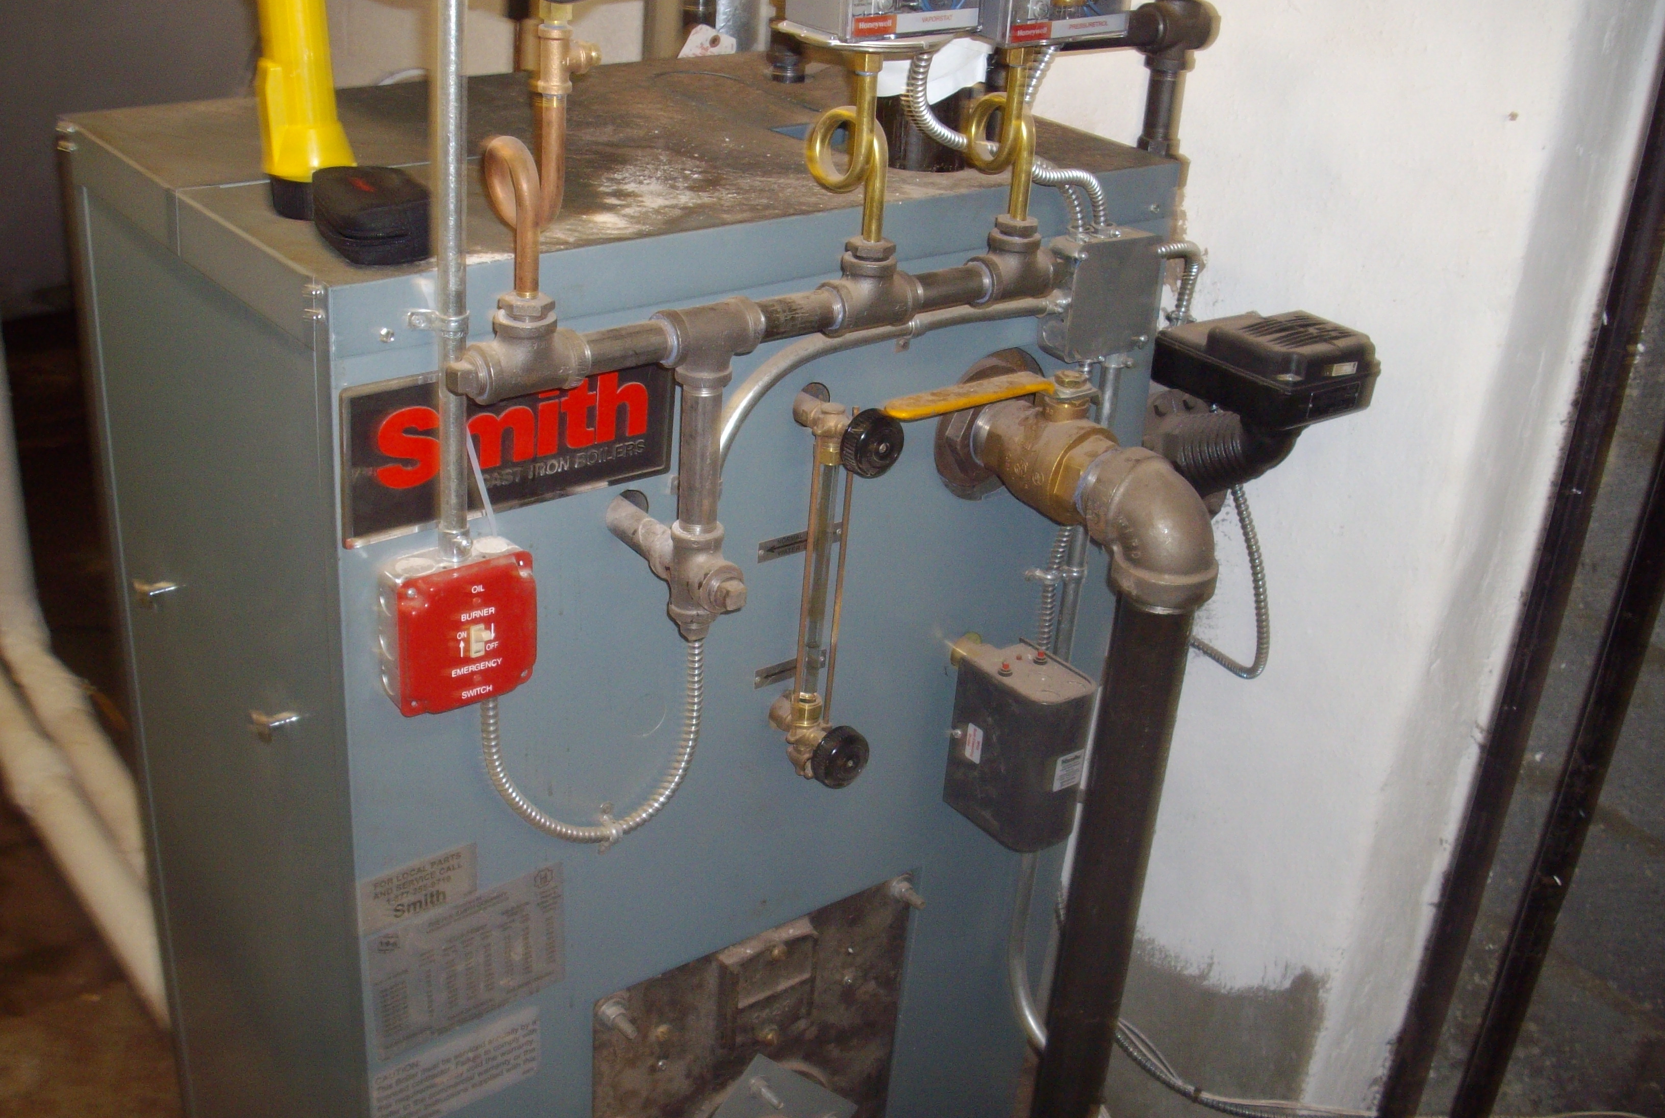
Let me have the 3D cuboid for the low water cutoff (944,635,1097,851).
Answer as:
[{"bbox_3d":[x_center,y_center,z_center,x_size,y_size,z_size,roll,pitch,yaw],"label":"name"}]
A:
[{"bbox_3d":[0.170,0.165,1.596,0.076,0.154,0.108,-16,32,-36],"label":"low water cutoff"}]

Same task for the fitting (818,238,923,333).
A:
[{"bbox_3d":[0.029,-0.193,1.237,0.069,0.060,0.038,-16,32,-36],"label":"fitting"}]

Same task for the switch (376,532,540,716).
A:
[{"bbox_3d":[-0.253,0.042,1.205,0.101,0.100,0.050,-16,32,-36],"label":"switch"}]

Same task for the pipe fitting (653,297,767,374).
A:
[{"bbox_3d":[-0.082,-0.141,1.165,0.068,0.056,0.038,-16,32,-36],"label":"pipe fitting"}]

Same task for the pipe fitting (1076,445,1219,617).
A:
[{"bbox_3d":[0.249,-0.025,1.384,0.084,0.101,0.100,-16,32,-36],"label":"pipe fitting"}]

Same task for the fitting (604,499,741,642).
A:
[{"bbox_3d":[-0.107,0.010,1.250,0.040,0.087,0.147,-16,32,-36],"label":"fitting"}]

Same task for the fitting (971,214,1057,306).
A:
[{"bbox_3d":[0.136,-0.226,1.317,0.067,0.056,0.038,-16,32,-36],"label":"fitting"}]

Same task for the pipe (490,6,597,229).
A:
[{"bbox_3d":[-0.176,-0.257,1.050,0.054,0.136,0.069,-16,32,-36],"label":"pipe"}]

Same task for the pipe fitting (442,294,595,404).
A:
[{"bbox_3d":[-0.193,-0.127,1.072,0.087,0.060,0.039,-16,32,-36],"label":"pipe fitting"}]

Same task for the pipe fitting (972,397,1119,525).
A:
[{"bbox_3d":[0.183,-0.084,1.450,0.080,0.096,0.121,-16,32,-36],"label":"pipe fitting"}]

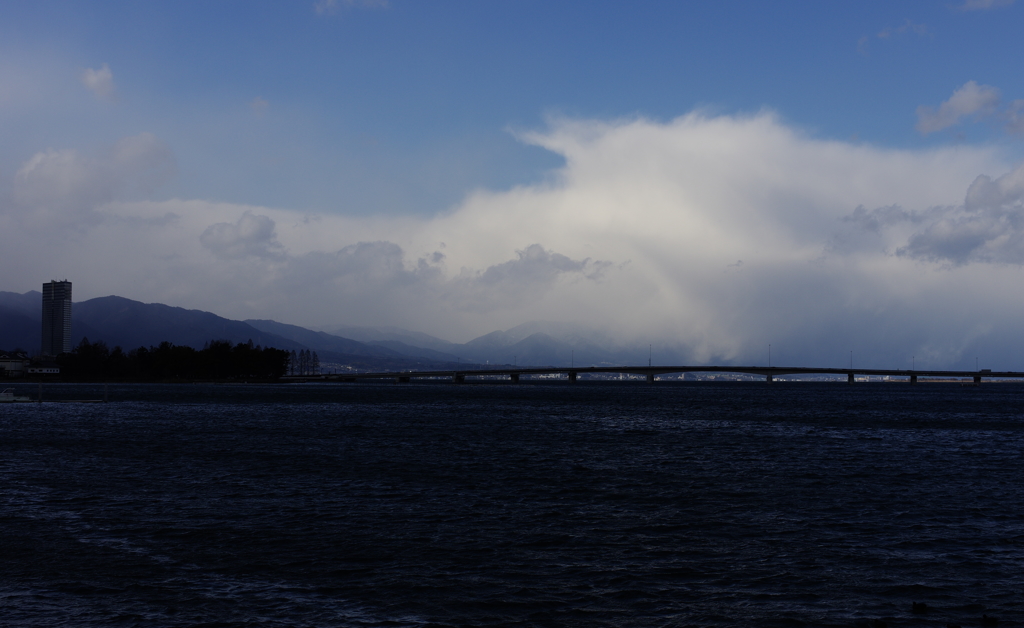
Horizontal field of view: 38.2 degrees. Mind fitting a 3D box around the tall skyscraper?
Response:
[{"bbox_3d":[-636.470,22.701,2070.000,56.000,137.000,17.000,-2,-3,41],"label":"tall skyscraper"}]

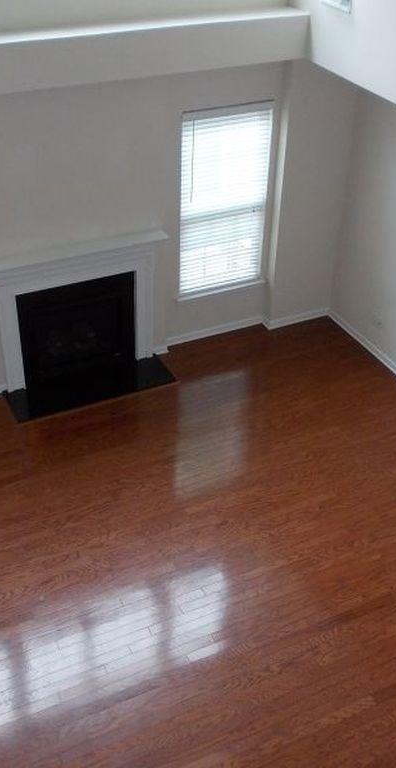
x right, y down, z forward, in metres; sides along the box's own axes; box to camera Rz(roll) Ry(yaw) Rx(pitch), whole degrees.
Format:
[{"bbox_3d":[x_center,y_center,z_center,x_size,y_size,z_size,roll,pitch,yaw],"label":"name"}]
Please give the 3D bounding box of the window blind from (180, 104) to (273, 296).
[{"bbox_3d":[0.247,-1.711,7.822,0.903,1.749,0.051,-15,39,-21],"label":"window blind"}]

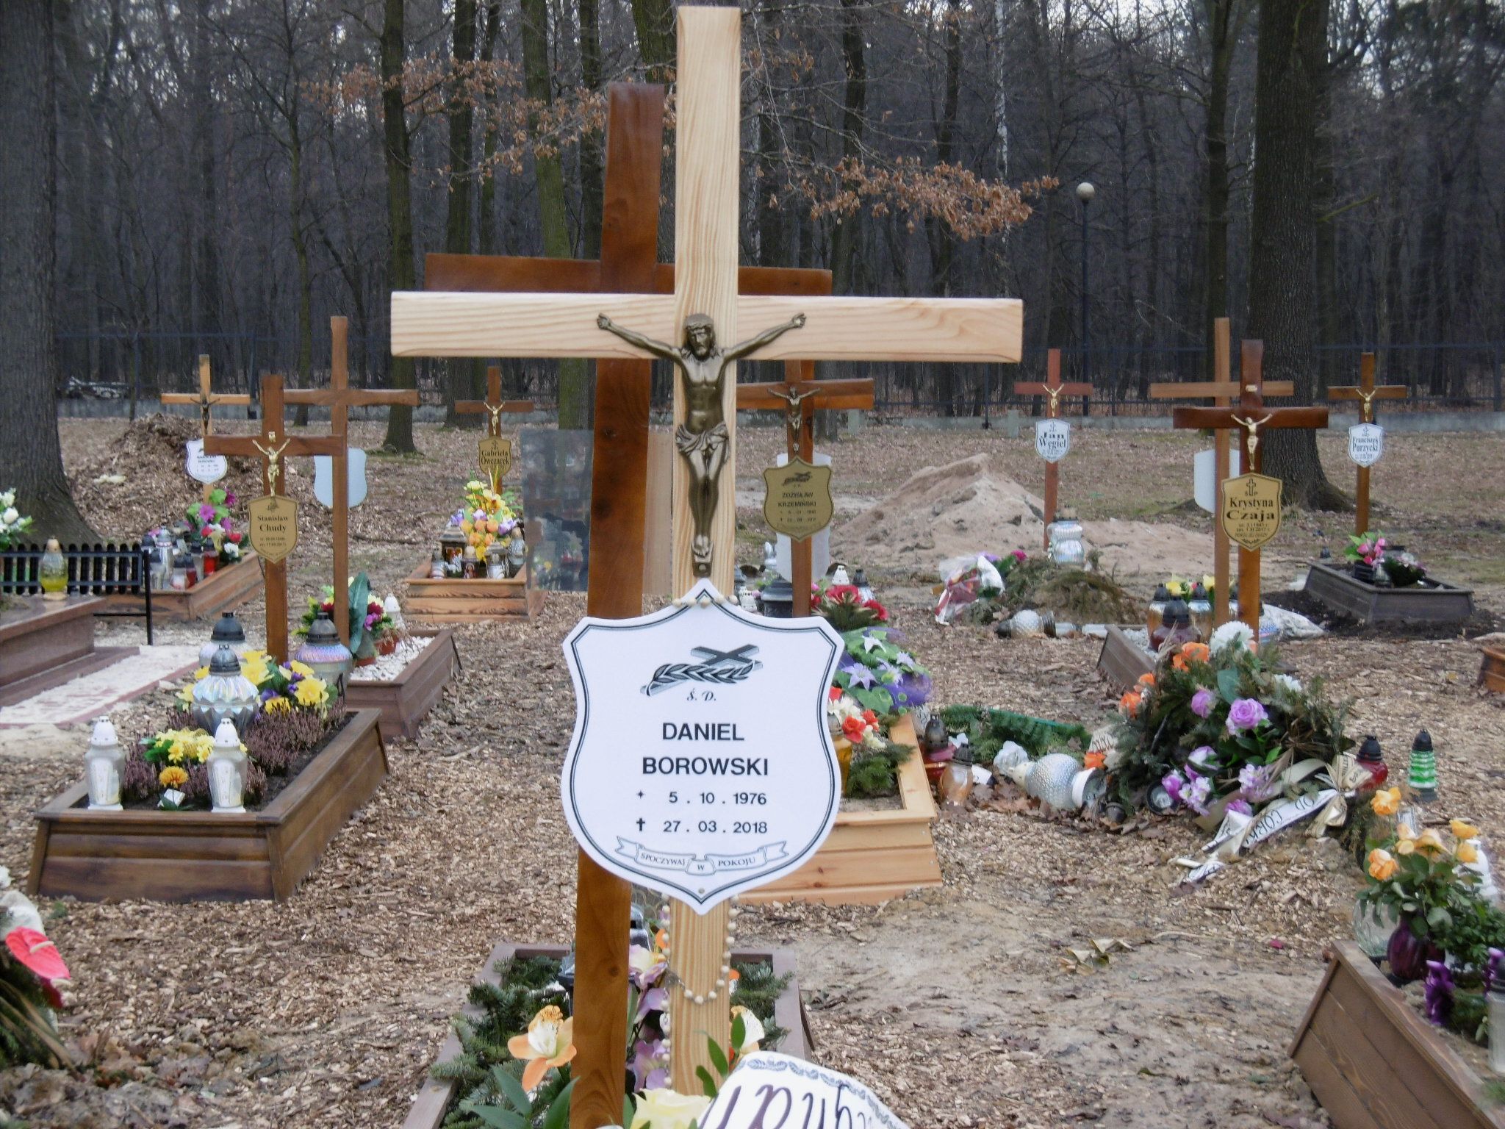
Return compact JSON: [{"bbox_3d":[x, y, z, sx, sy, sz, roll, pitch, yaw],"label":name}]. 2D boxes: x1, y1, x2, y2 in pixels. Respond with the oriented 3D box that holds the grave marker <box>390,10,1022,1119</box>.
[{"bbox_3d":[-0.049,0.293,2.519,0.602,1.650,0.065,0,5,-1],"label":"grave marker"}]

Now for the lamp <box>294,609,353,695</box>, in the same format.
[{"bbox_3d":[-1.564,0.349,9.365,0.214,0.360,0.214,0,5,0],"label":"lamp"}]

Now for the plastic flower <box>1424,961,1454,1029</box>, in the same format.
[{"bbox_3d":[1.396,0.873,5.220,0.063,0.137,0.062,0,5,0],"label":"plastic flower"}]

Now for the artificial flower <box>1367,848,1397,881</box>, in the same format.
[{"bbox_3d":[1.339,0.637,5.450,0.063,0.067,0.063,0,5,0],"label":"artificial flower"}]

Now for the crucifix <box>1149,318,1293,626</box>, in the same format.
[{"bbox_3d":[1.937,-0.181,10.671,0.600,1.680,0.070,0,5,0],"label":"crucifix"}]

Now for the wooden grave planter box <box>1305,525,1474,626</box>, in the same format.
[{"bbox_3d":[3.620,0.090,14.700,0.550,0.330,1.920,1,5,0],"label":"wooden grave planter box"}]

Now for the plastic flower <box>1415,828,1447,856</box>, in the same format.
[{"bbox_3d":[1.455,0.596,5.500,0.067,0.060,0.065,0,5,0],"label":"plastic flower"}]

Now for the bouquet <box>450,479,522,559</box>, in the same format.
[{"bbox_3d":[-1.653,-0.269,15.922,0.430,0.520,0.360,0,5,0],"label":"bouquet"}]

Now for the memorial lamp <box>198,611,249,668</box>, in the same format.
[{"bbox_3d":[-1.915,0.353,9.365,0.212,0.360,0.212,0,5,0],"label":"memorial lamp"}]

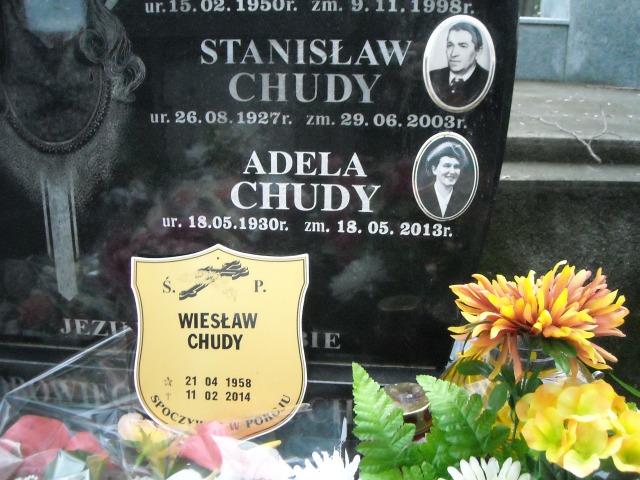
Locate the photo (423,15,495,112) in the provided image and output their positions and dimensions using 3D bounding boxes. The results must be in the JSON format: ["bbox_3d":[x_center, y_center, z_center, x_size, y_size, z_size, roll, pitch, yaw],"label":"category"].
[{"bbox_3d":[0.176,-0.222,0.819,0.091,0.120,0.010,2,13,5],"label":"photo"}]

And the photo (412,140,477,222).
[{"bbox_3d":[0.165,-0.083,0.852,0.087,0.119,0.010,2,13,5],"label":"photo"}]

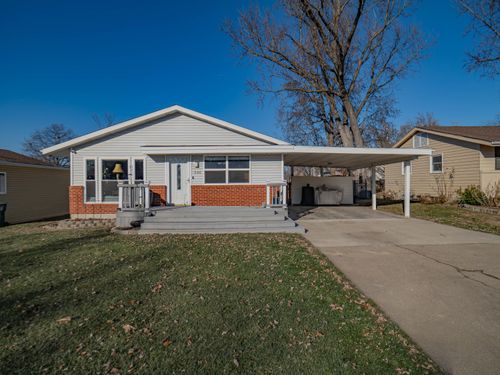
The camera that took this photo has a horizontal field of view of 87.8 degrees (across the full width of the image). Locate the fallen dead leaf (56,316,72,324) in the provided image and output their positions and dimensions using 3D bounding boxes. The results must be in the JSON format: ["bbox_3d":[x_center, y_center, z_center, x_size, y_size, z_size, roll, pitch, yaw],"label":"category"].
[{"bbox_3d":[-2.022,1.450,2.835,0.165,0.045,0.110,0,0,0],"label":"fallen dead leaf"}]

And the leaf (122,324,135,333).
[{"bbox_3d":[-1.249,1.450,2.674,0.125,0.040,0.100,0,0,0],"label":"leaf"}]

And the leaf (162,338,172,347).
[{"bbox_3d":[-0.772,1.450,2.432,0.095,0.040,0.090,0,0,0],"label":"leaf"}]

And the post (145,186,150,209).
[{"bbox_3d":[-3.745,0.420,9.500,0.130,0.900,0.130,0,0,0],"label":"post"}]

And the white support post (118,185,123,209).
[{"bbox_3d":[-4.767,0.388,9.600,0.125,0.900,0.125,0,0,0],"label":"white support post"}]

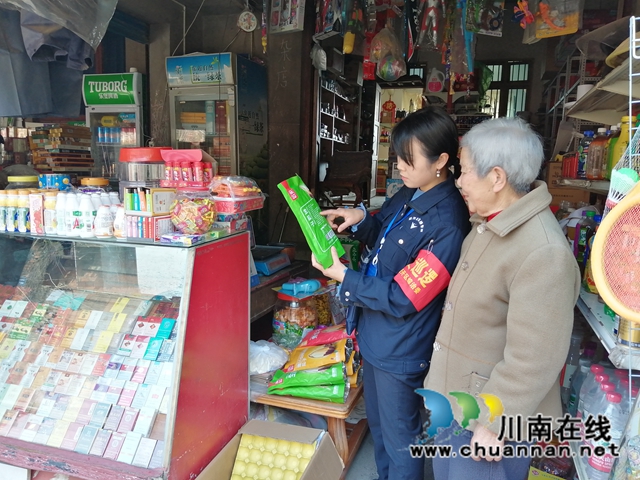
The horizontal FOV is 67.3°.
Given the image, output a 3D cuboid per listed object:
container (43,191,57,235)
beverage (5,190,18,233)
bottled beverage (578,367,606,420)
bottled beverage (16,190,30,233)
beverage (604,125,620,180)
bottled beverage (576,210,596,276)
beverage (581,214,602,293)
[{"bbox_3d":[-0.943,-0.096,1.680,0.043,0.147,0.043,4,9,13],"label":"container"},{"bbox_3d":[-1.107,-0.109,1.722,0.043,0.149,0.043,4,9,13],"label":"beverage"},{"bbox_3d":[0.824,0.496,1.449,0.064,0.226,0.064,5,9,19],"label":"bottled beverage"},{"bbox_3d":[-1.064,-0.107,1.717,0.043,0.149,0.043,4,9,13],"label":"bottled beverage"},{"bbox_3d":[1.173,-0.344,1.911,0.066,0.217,0.066,4,11,18],"label":"beverage"},{"bbox_3d":[0.838,0.021,1.491,0.064,0.222,0.064,4,11,18],"label":"bottled beverage"},{"bbox_3d":[0.847,0.038,1.465,0.060,0.232,0.060,4,9,13],"label":"beverage"}]

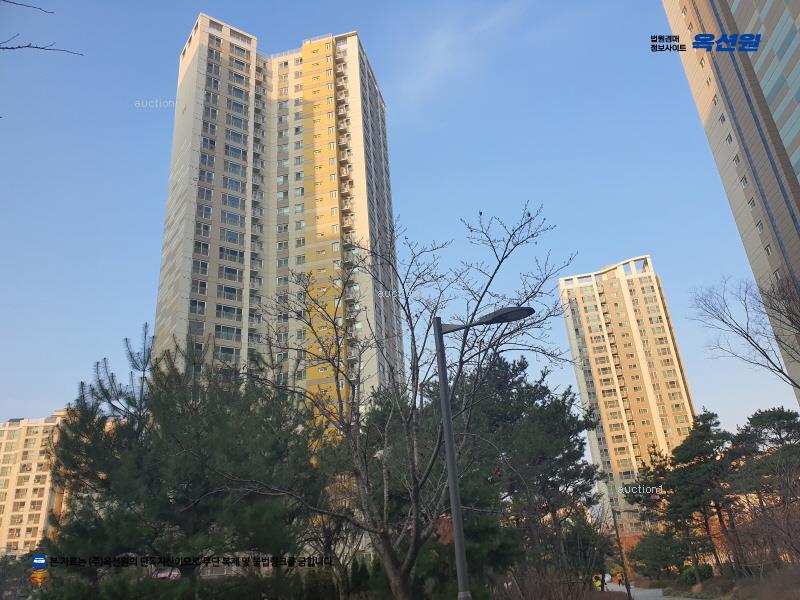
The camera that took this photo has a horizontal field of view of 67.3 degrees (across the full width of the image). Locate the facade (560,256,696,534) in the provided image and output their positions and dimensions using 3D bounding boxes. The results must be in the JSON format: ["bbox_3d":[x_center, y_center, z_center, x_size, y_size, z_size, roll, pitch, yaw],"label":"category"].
[{"bbox_3d":[61.385,26.538,154.290,24.373,70.700,17.170,-15,-25,24],"label":"facade"}]

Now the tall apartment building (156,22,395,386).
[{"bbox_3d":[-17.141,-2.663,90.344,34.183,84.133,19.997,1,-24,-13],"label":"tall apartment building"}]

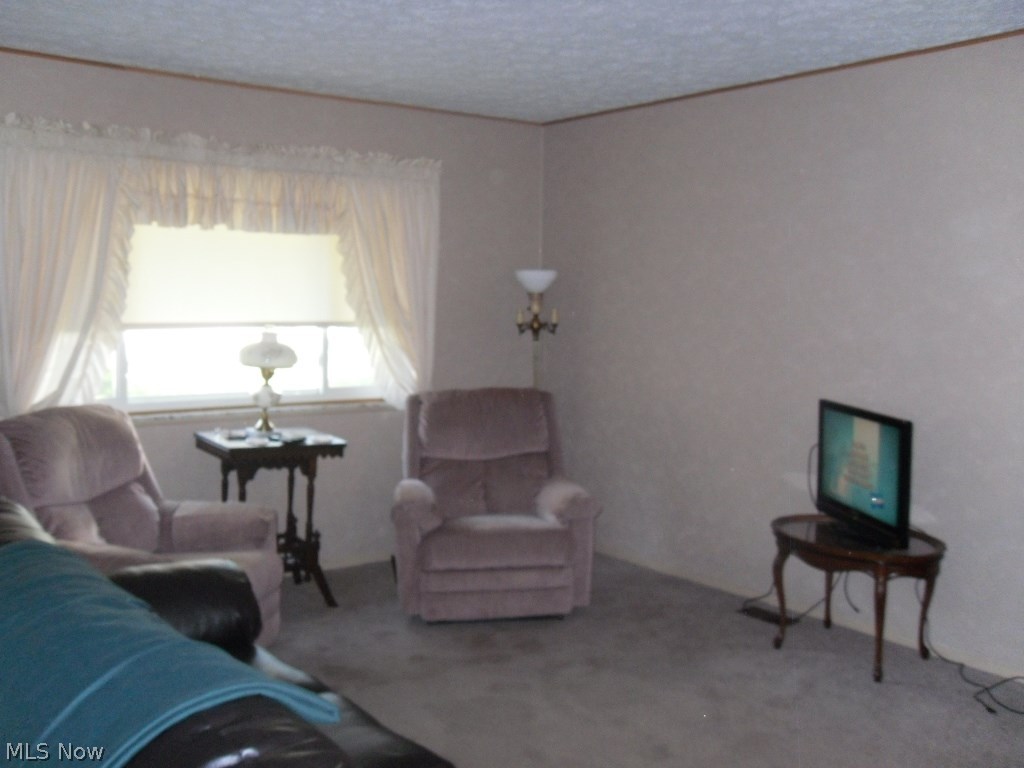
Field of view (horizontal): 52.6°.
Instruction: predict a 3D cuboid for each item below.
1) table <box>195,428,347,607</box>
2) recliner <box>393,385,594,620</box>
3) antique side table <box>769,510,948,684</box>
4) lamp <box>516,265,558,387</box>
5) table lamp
[{"bbox_3d":[-1.135,0.640,4.840,0.560,0.773,0.560,-2,6,-28],"label":"table"},{"bbox_3d":[-0.123,0.546,4.925,0.890,0.965,0.920,0,5,-9],"label":"recliner"},{"bbox_3d":[1.386,0.862,4.213,0.530,0.490,0.740,-3,6,-32],"label":"antique side table"},{"bbox_3d":[0.129,0.156,5.852,0.260,1.584,0.260,1,5,1],"label":"lamp"},{"bbox_3d":[-1.168,-0.014,4.948,0.271,0.511,0.271,-3,6,-37],"label":"table lamp"}]

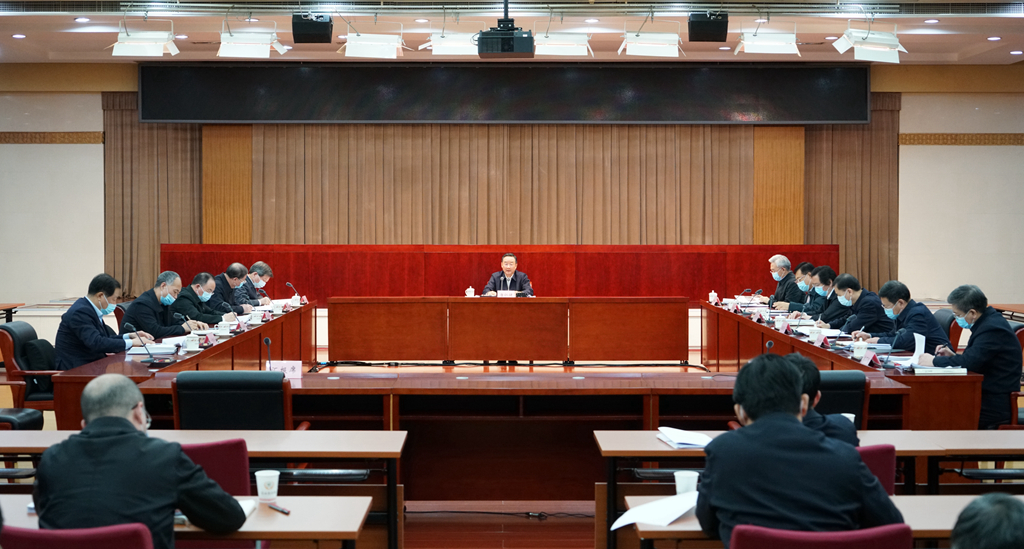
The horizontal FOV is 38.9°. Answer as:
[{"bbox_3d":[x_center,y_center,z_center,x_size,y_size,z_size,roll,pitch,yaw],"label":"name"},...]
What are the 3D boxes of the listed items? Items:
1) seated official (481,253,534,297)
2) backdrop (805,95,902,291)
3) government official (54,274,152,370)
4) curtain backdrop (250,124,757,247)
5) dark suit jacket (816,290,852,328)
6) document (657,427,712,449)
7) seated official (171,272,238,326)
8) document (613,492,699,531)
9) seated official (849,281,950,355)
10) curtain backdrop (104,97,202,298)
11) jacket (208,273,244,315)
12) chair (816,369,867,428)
[{"bbox_3d":[-0.041,0.381,17.150,0.580,1.260,0.740,0,2,0],"label":"seated official"},{"bbox_3d":[4.835,-1.107,20.600,1.370,2.950,0.180,0,2,0],"label":"backdrop"},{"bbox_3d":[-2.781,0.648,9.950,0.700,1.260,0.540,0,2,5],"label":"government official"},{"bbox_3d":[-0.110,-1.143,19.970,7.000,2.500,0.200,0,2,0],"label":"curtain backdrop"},{"bbox_3d":[2.869,0.377,12.750,0.500,0.580,0.520,0,2,-3],"label":"dark suit jacket"},{"bbox_3d":[0.770,0.693,6.234,0.210,0.045,0.297,0,2,-11],"label":"document"},{"bbox_3d":[-2.760,0.574,12.735,0.700,1.200,0.520,0,2,8],"label":"seated official"},{"bbox_3d":[0.483,0.722,4.446,0.220,0.070,0.300,2,3,45],"label":"document"},{"bbox_3d":[2.759,0.657,10.250,0.700,1.220,0.540,0,2,-9],"label":"seated official"},{"bbox_3d":[-4.956,-1.088,19.972,1.360,2.820,0.200,0,2,0],"label":"curtain backdrop"},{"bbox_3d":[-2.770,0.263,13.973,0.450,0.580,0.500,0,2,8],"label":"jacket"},{"bbox_3d":[1.446,0.917,7.100,0.660,0.960,0.660,0,2,0],"label":"chair"}]

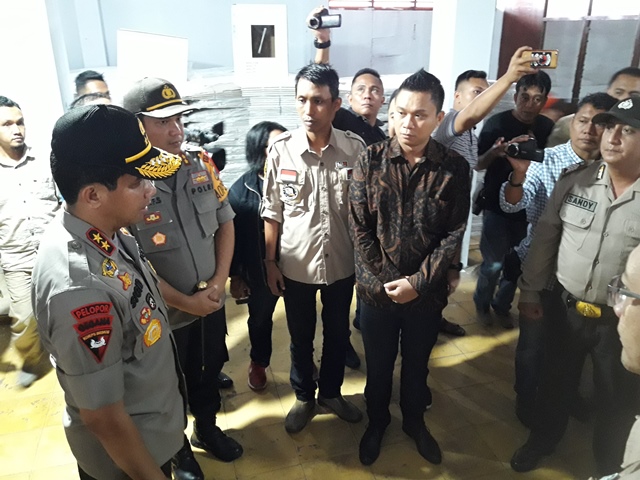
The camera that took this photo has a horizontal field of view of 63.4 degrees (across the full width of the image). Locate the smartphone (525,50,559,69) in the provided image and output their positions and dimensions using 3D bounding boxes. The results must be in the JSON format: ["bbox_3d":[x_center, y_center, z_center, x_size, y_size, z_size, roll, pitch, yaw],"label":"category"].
[{"bbox_3d":[0.933,-0.764,2.190,0.155,0.077,0.012,0,20,0],"label":"smartphone"}]

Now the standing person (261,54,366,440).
[{"bbox_3d":[-0.019,0.107,2.338,0.480,1.710,0.340,-1,20,-2],"label":"standing person"}]

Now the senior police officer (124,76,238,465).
[{"bbox_3d":[-0.549,0.205,2.138,0.540,1.670,0.400,-14,24,-33],"label":"senior police officer"}]

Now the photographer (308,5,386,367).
[{"bbox_3d":[0.188,-0.242,2.913,0.500,1.970,0.460,2,20,5],"label":"photographer"}]

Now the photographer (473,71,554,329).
[{"bbox_3d":[1.219,-0.211,3.289,0.500,1.640,0.420,6,21,18],"label":"photographer"}]

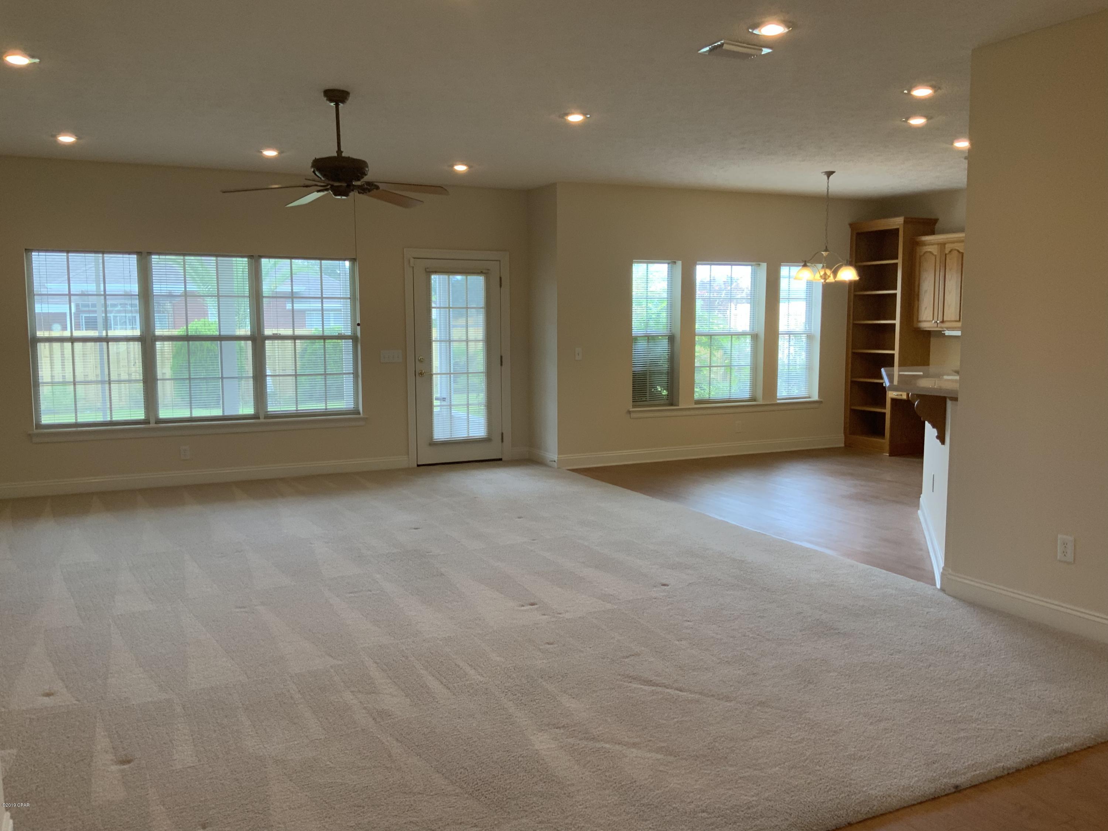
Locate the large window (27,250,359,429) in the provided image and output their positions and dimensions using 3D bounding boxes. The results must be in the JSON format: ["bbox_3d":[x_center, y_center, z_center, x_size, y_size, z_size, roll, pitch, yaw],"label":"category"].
[{"bbox_3d":[-3.095,-0.670,8.264,2.720,1.480,0.100,-3,7,-26],"label":"large window"}]

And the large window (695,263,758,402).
[{"bbox_3d":[1.826,-0.866,9.858,0.860,1.480,0.100,-3,7,-26],"label":"large window"}]

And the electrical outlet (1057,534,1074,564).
[{"bbox_3d":[2.386,0.623,4.326,0.009,0.121,0.077,-3,7,-26],"label":"electrical outlet"}]

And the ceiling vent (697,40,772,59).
[{"bbox_3d":[0.875,-1.738,4.447,0.310,0.025,0.205,-3,7,-26],"label":"ceiling vent"}]

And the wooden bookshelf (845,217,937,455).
[{"bbox_3d":[3.637,-0.847,10.135,0.500,2.470,0.750,-3,7,-26],"label":"wooden bookshelf"}]

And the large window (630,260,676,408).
[{"bbox_3d":[1.006,-0.822,9.465,0.550,1.480,0.100,-3,7,-26],"label":"large window"}]

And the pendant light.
[{"bbox_3d":[2.444,-1.683,8.339,0.600,0.970,0.600,-3,7,-26],"label":"pendant light"}]

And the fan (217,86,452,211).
[{"bbox_3d":[-1.215,-1.537,5.264,1.310,0.600,1.310,-3,7,-26],"label":"fan"}]

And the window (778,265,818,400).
[{"bbox_3d":[2.659,-0.910,10.257,0.560,1.480,0.100,-3,7,-26],"label":"window"}]

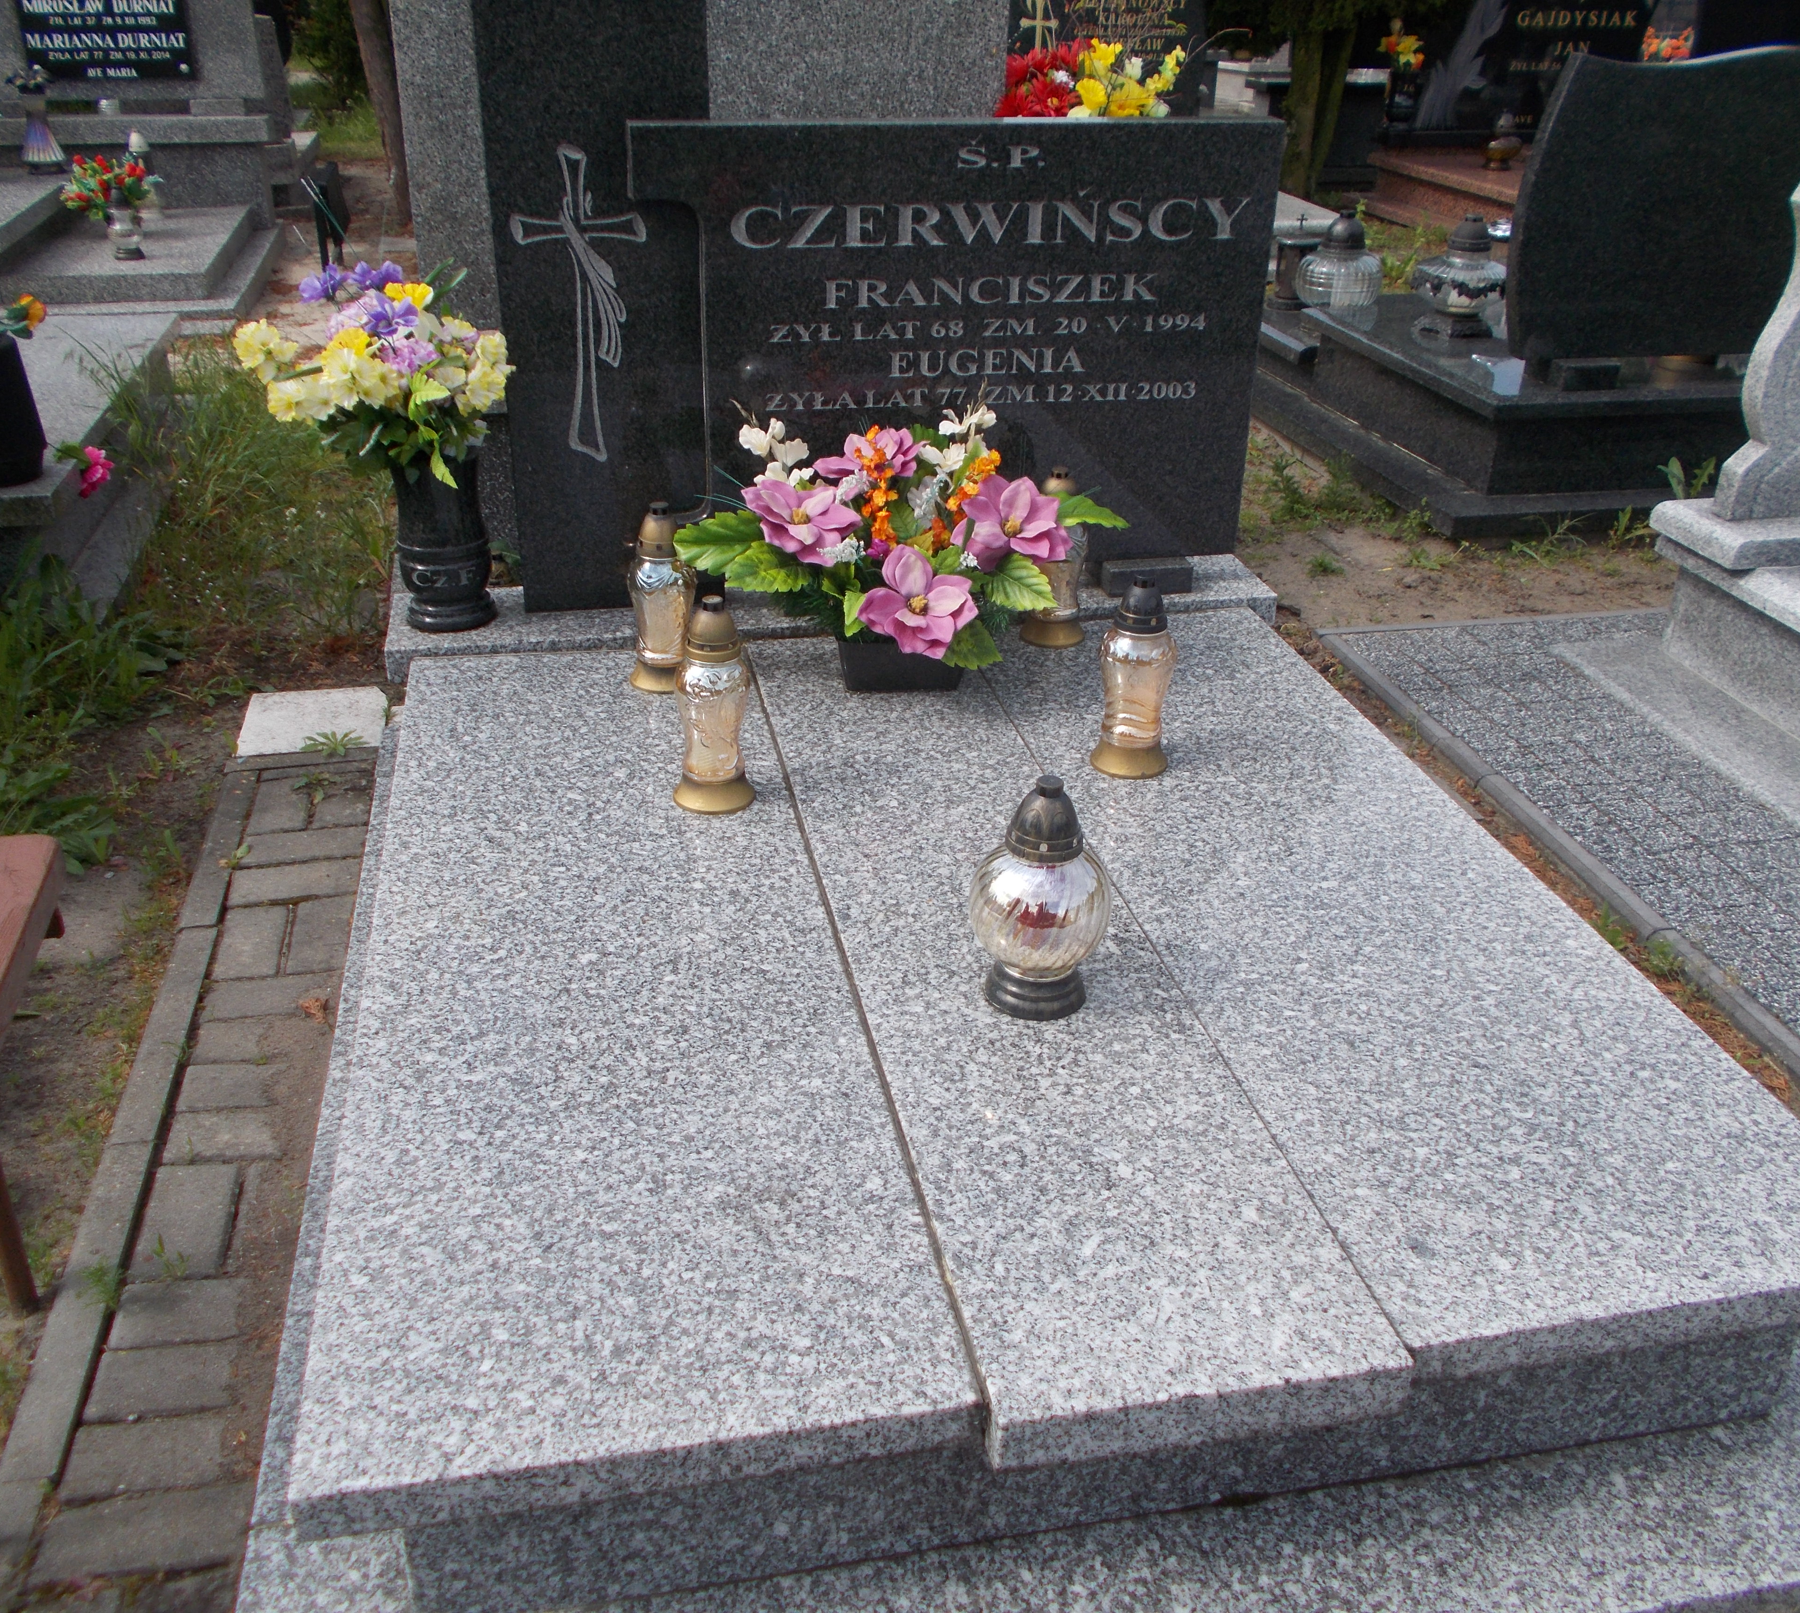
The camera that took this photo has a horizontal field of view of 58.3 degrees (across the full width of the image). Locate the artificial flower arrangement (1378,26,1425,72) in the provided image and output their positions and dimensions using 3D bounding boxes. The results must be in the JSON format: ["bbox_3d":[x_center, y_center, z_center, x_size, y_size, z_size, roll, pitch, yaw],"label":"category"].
[{"bbox_3d":[2.173,-3.280,7.000,0.210,0.200,0.190,-4,27,-11],"label":"artificial flower arrangement"}]

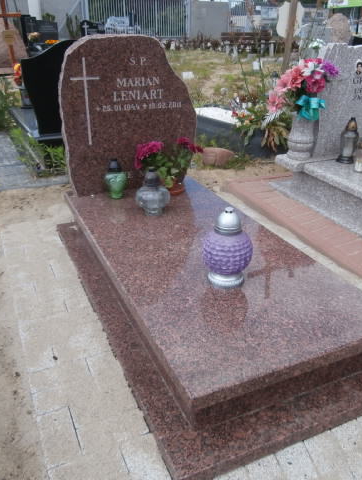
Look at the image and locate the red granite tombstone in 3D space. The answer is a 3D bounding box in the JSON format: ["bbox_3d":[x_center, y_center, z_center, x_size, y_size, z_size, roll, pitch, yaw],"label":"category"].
[{"bbox_3d":[-0.284,-0.707,2.546,0.777,0.831,0.090,-11,27,-21],"label":"red granite tombstone"}]

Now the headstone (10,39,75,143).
[{"bbox_3d":[-1.063,-1.363,4.007,0.680,0.790,0.080,-12,27,-23],"label":"headstone"}]

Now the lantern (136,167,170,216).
[{"bbox_3d":[-0.151,-0.251,2.272,0.172,0.230,0.172,-1,25,0],"label":"lantern"}]

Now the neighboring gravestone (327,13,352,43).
[{"bbox_3d":[4.287,-5.693,12.000,0.650,0.920,0.250,-11,27,-21],"label":"neighboring gravestone"}]

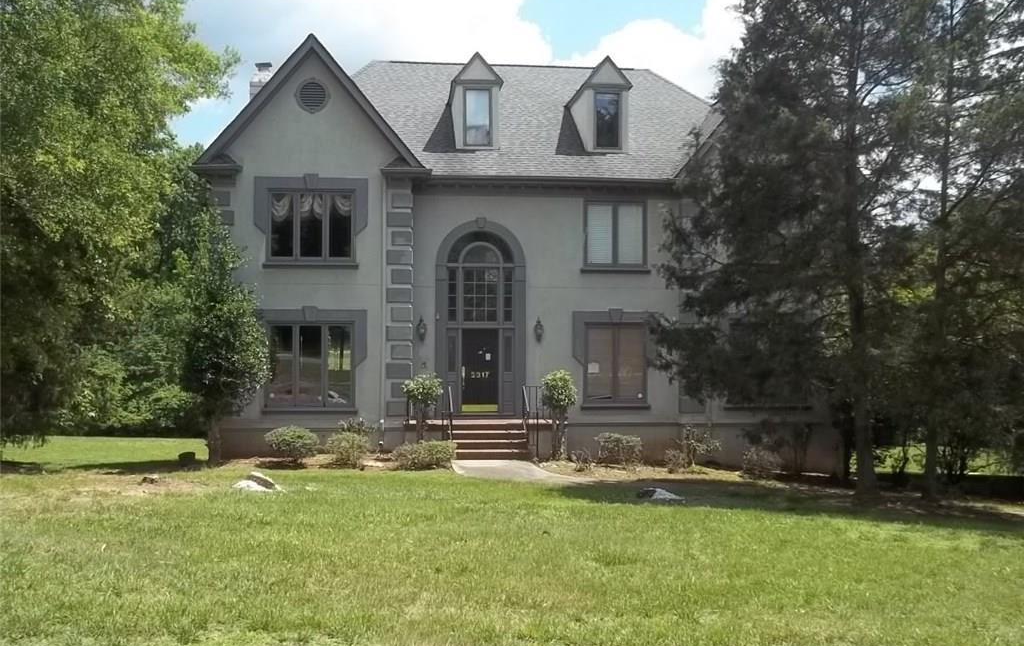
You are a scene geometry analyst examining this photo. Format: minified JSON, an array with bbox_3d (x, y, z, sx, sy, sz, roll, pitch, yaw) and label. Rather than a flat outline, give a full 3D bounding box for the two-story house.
[{"bbox_3d":[0.020,-2.233,29.497,15.957,11.250,12.800,0,0,-5],"label":"two-story house"}]

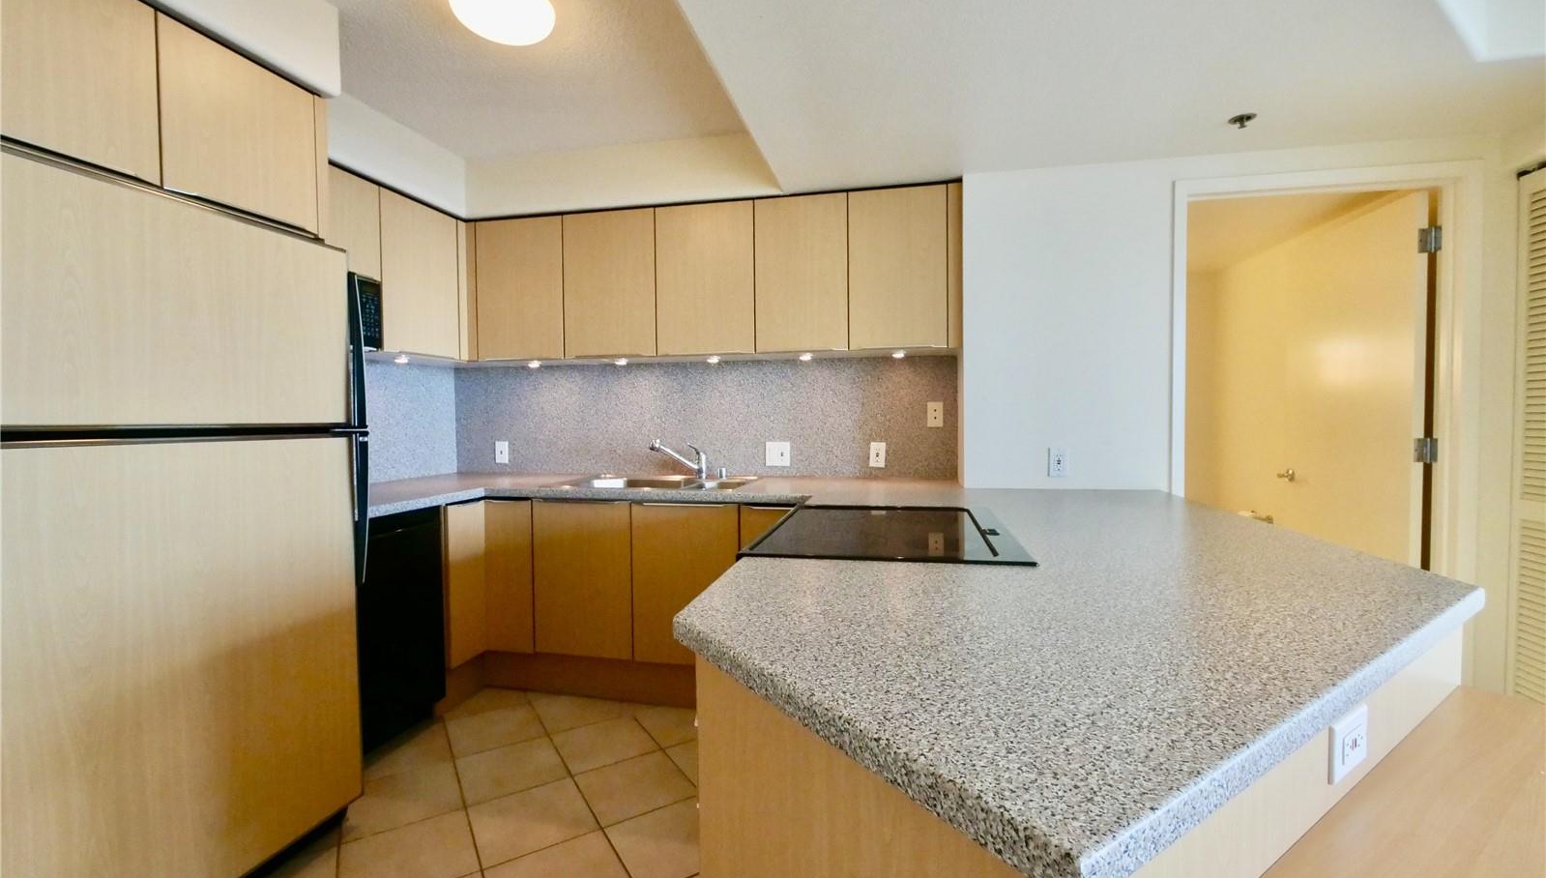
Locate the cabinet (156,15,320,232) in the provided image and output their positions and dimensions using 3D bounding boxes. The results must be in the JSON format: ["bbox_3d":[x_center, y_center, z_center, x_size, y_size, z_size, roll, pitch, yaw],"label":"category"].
[{"bbox_3d":[-1.752,-0.827,1.780,0.640,0.425,0.409,0,2,12],"label":"cabinet"}]

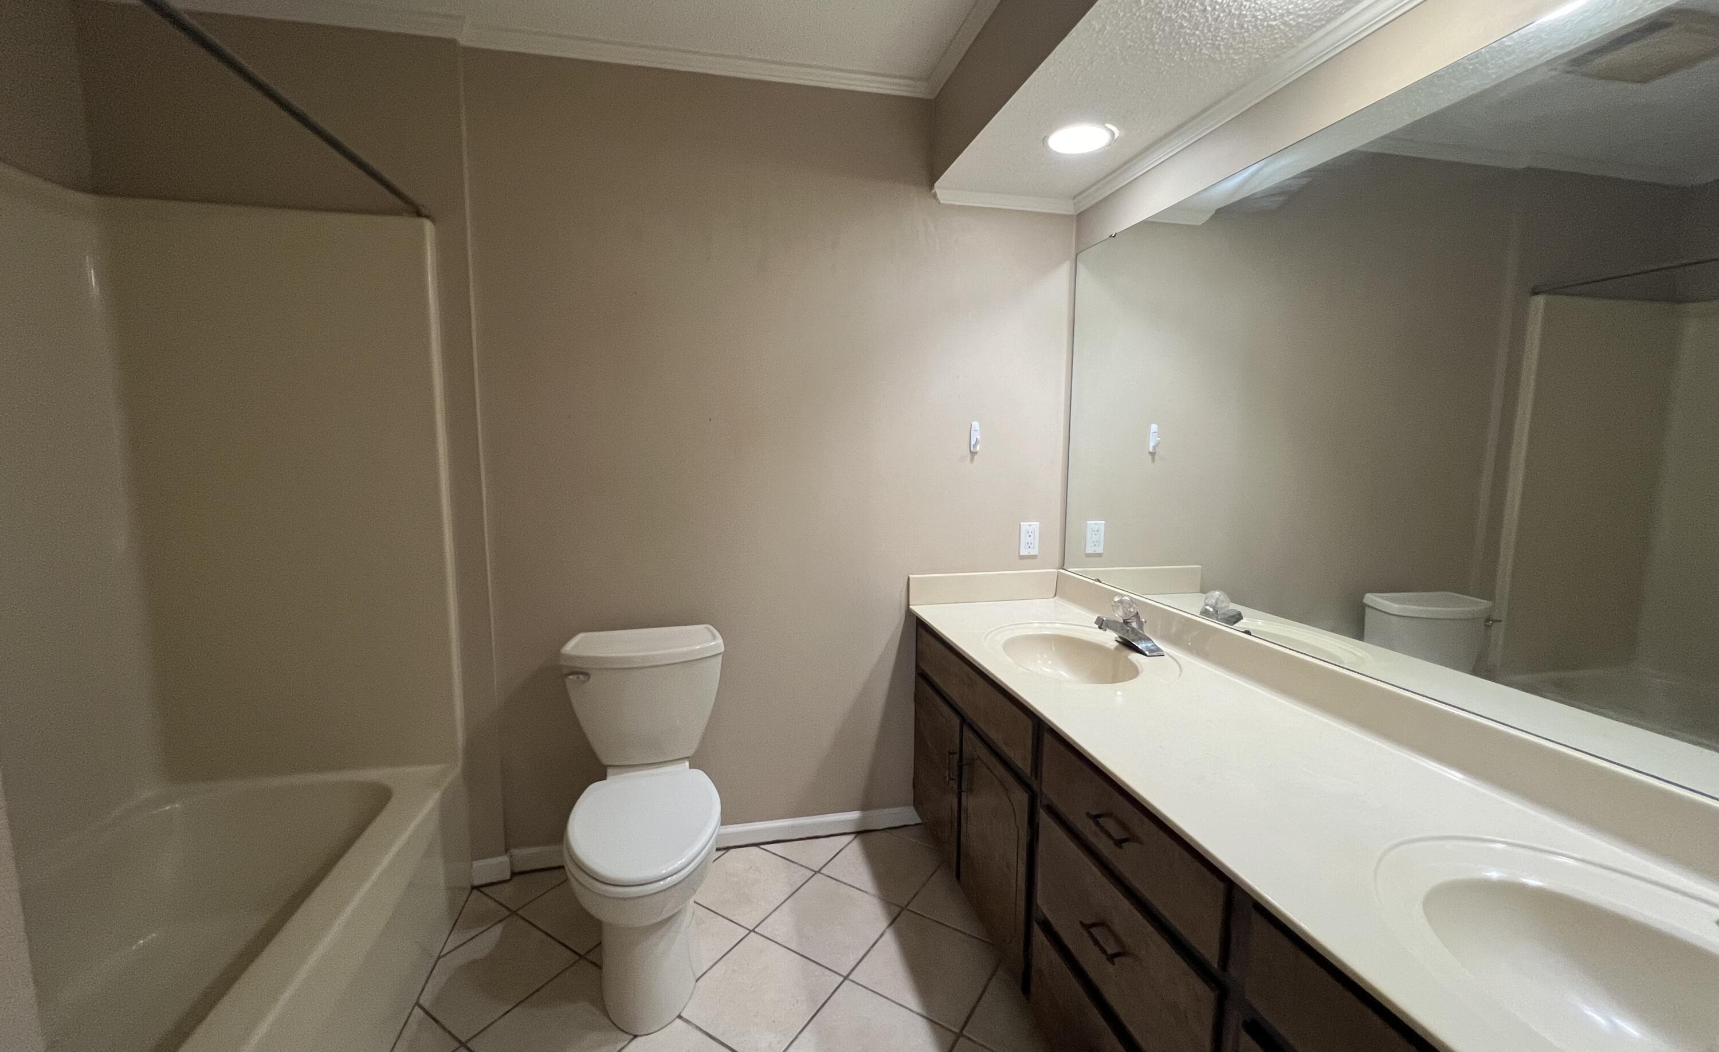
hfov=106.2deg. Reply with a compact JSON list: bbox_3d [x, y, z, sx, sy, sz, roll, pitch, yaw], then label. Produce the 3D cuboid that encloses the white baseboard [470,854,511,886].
[{"bbox_3d":[-1.127,1.053,1.978,0.109,0.083,0.020,-2,7,-13],"label":"white baseboard"}]

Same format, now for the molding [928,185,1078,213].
[{"bbox_3d":[0.479,-1.048,2.084,0.500,0.040,0.030,-1,7,-13],"label":"molding"}]

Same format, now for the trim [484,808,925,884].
[{"bbox_3d":[-0.428,1.040,2.154,1.330,0.072,0.016,-1,7,-13],"label":"trim"}]

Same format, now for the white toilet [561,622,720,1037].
[{"bbox_3d":[-0.574,0.744,1.715,0.445,0.765,0.690,-1,7,-13],"label":"white toilet"}]

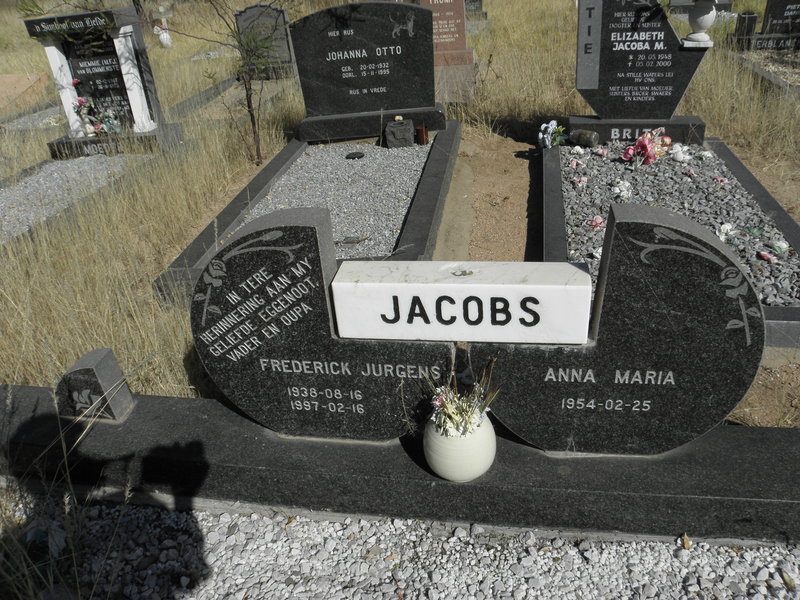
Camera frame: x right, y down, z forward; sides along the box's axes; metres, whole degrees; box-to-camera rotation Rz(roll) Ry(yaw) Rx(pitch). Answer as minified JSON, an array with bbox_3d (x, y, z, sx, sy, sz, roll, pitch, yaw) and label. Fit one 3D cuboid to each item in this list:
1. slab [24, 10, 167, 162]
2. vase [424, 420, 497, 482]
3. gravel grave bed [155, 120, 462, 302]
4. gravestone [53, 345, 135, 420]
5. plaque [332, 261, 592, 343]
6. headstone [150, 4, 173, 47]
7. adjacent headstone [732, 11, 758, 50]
[{"bbox_3d":[-2.350,-1.662,4.630,0.900,1.030,0.350,1,32,12],"label":"slab"},{"bbox_3d":[0.130,0.311,1.329,0.161,0.144,0.161,1,32,12],"label":"vase"},{"bbox_3d":[-0.319,-0.603,3.366,1.118,0.130,2.290,-1,31,9],"label":"gravel grave bed"},{"bbox_3d":[-0.850,0.228,1.629,0.171,0.174,0.079,1,32,12],"label":"gravestone"},{"bbox_3d":[0.127,0.002,1.261,0.517,0.133,0.098,1,32,12],"label":"plaque"},{"bbox_3d":[-4.239,-4.914,10.769,0.290,0.700,0.120,1,32,12],"label":"headstone"},{"bbox_3d":[3.332,-2.588,5.795,0.180,0.290,0.180,1,32,12],"label":"adjacent headstone"}]

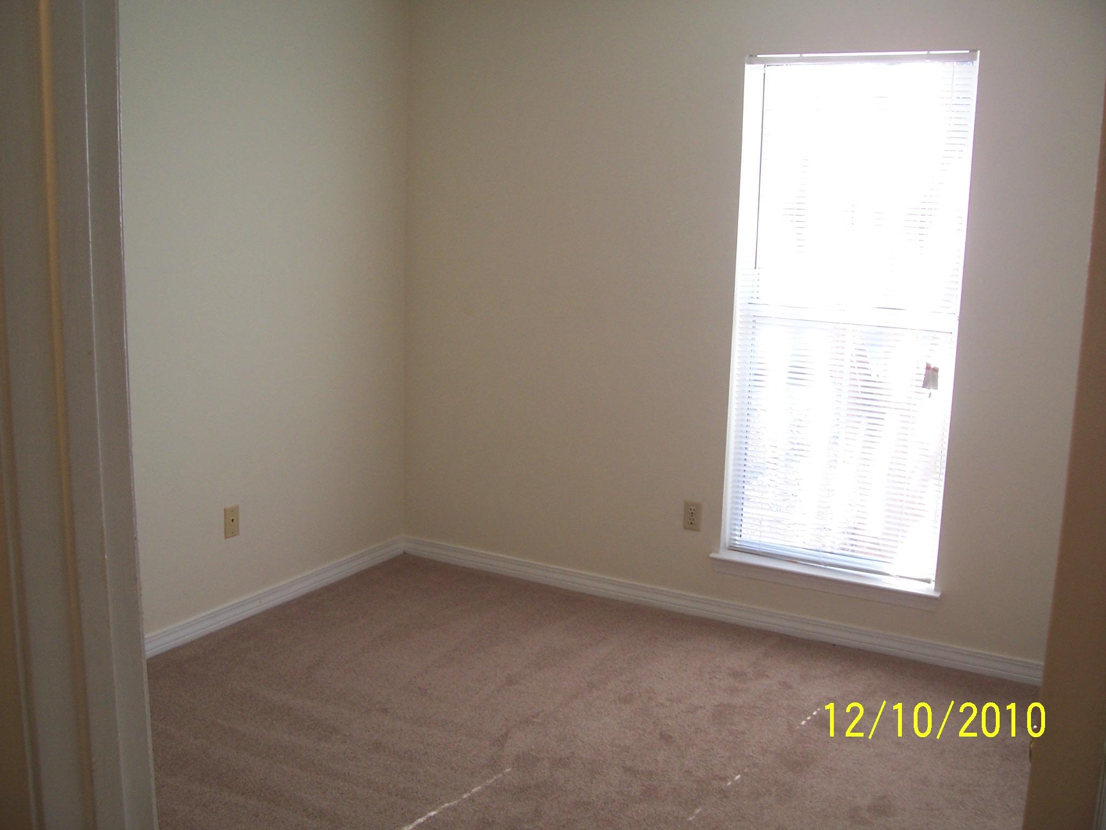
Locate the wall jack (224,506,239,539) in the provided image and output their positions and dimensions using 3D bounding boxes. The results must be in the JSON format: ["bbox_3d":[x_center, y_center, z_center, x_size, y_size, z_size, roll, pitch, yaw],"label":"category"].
[{"bbox_3d":[-1.157,0.387,3.928,0.008,0.115,0.070,7,12,29],"label":"wall jack"}]

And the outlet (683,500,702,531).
[{"bbox_3d":[0.530,0.385,4.134,0.070,0.115,0.008,7,12,29],"label":"outlet"}]

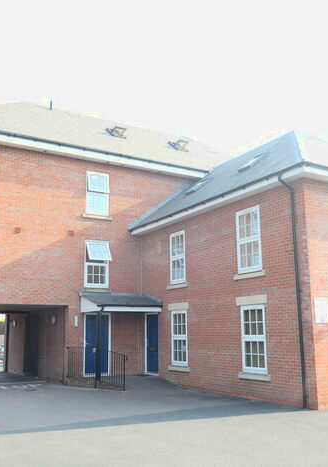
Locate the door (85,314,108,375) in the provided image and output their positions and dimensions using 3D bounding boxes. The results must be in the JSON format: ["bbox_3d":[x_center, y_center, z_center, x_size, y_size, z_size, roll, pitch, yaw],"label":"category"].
[{"bbox_3d":[-2.309,3.807,16.068,0.930,2.020,0.080,6,-12,-31],"label":"door"}]

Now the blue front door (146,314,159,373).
[{"bbox_3d":[-0.381,3.839,16.315,0.080,2.020,0.920,6,-12,-31],"label":"blue front door"}]

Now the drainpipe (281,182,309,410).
[{"bbox_3d":[2.914,1.205,10.606,0.420,5.280,0.095,6,-12,-31],"label":"drainpipe"}]

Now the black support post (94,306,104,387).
[{"bbox_3d":[-1.996,3.475,14.418,0.130,2.350,0.130,6,-13,-29],"label":"black support post"}]

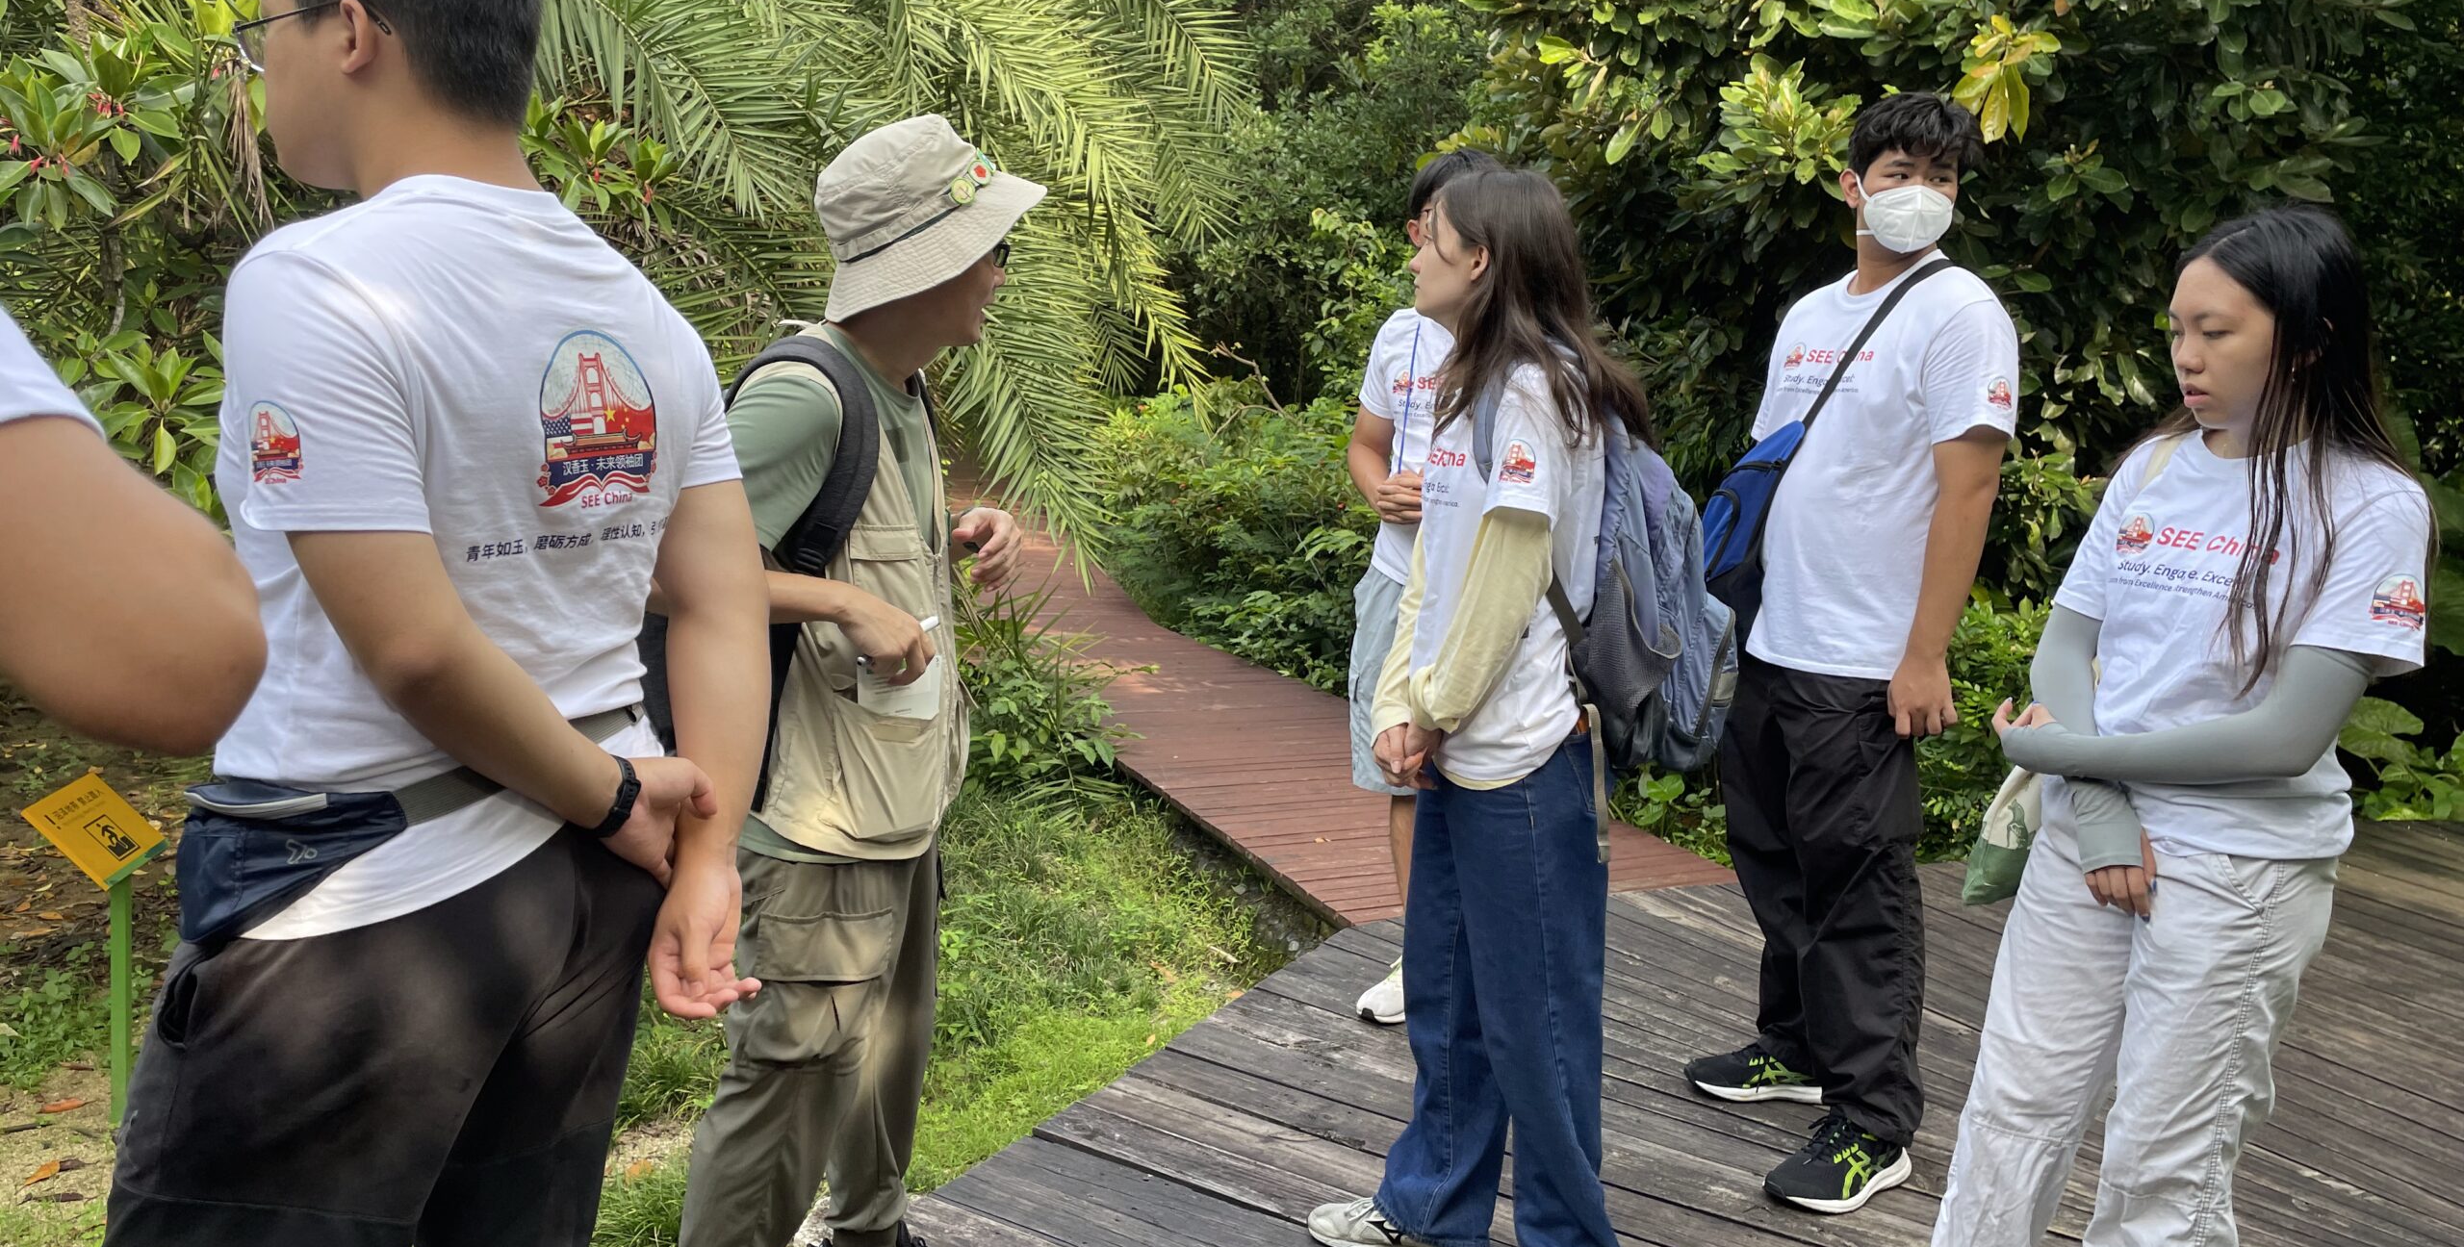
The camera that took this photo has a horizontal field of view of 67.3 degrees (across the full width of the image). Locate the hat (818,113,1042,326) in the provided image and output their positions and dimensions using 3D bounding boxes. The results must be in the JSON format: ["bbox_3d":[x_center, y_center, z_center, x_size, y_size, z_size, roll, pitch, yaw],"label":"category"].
[{"bbox_3d":[-0.364,-0.489,2.223,0.295,0.165,0.285,-22,13,1],"label":"hat"}]

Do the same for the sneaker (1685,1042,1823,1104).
[{"bbox_3d":[0.993,0.819,3.428,0.285,0.110,0.105,4,14,3],"label":"sneaker"}]

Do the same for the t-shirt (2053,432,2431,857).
[{"bbox_3d":[1.288,0.016,2.393,0.270,0.560,0.440,-4,15,-36],"label":"t-shirt"}]

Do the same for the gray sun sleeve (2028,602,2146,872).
[{"bbox_3d":[1.074,0.102,2.311,0.159,0.352,0.219,-8,17,-37],"label":"gray sun sleeve"}]

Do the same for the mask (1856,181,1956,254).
[{"bbox_3d":[1.022,-0.614,2.803,0.145,0.115,0.090,3,14,2],"label":"mask"}]

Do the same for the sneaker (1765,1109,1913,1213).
[{"bbox_3d":[1.051,0.922,3.186,0.308,0.113,0.108,-3,14,-31],"label":"sneaker"}]

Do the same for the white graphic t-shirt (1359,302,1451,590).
[{"bbox_3d":[0.457,-0.356,3.740,0.440,0.580,0.260,10,13,22],"label":"white graphic t-shirt"}]

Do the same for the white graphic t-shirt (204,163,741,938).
[{"bbox_3d":[-0.678,-0.061,1.705,0.300,0.670,0.470,11,14,29],"label":"white graphic t-shirt"}]

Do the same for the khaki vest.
[{"bbox_3d":[-0.459,-0.028,2.285,0.290,0.670,0.420,8,15,20],"label":"khaki vest"}]

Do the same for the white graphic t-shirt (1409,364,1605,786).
[{"bbox_3d":[0.380,-0.083,2.508,0.270,0.620,0.440,-2,14,-17],"label":"white graphic t-shirt"}]

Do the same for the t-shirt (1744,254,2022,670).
[{"bbox_3d":[1.053,-0.245,2.986,0.290,0.700,0.540,-3,15,-23],"label":"t-shirt"}]

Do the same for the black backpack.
[{"bbox_3d":[-0.574,-0.072,2.335,0.330,0.520,0.310,7,12,13],"label":"black backpack"}]

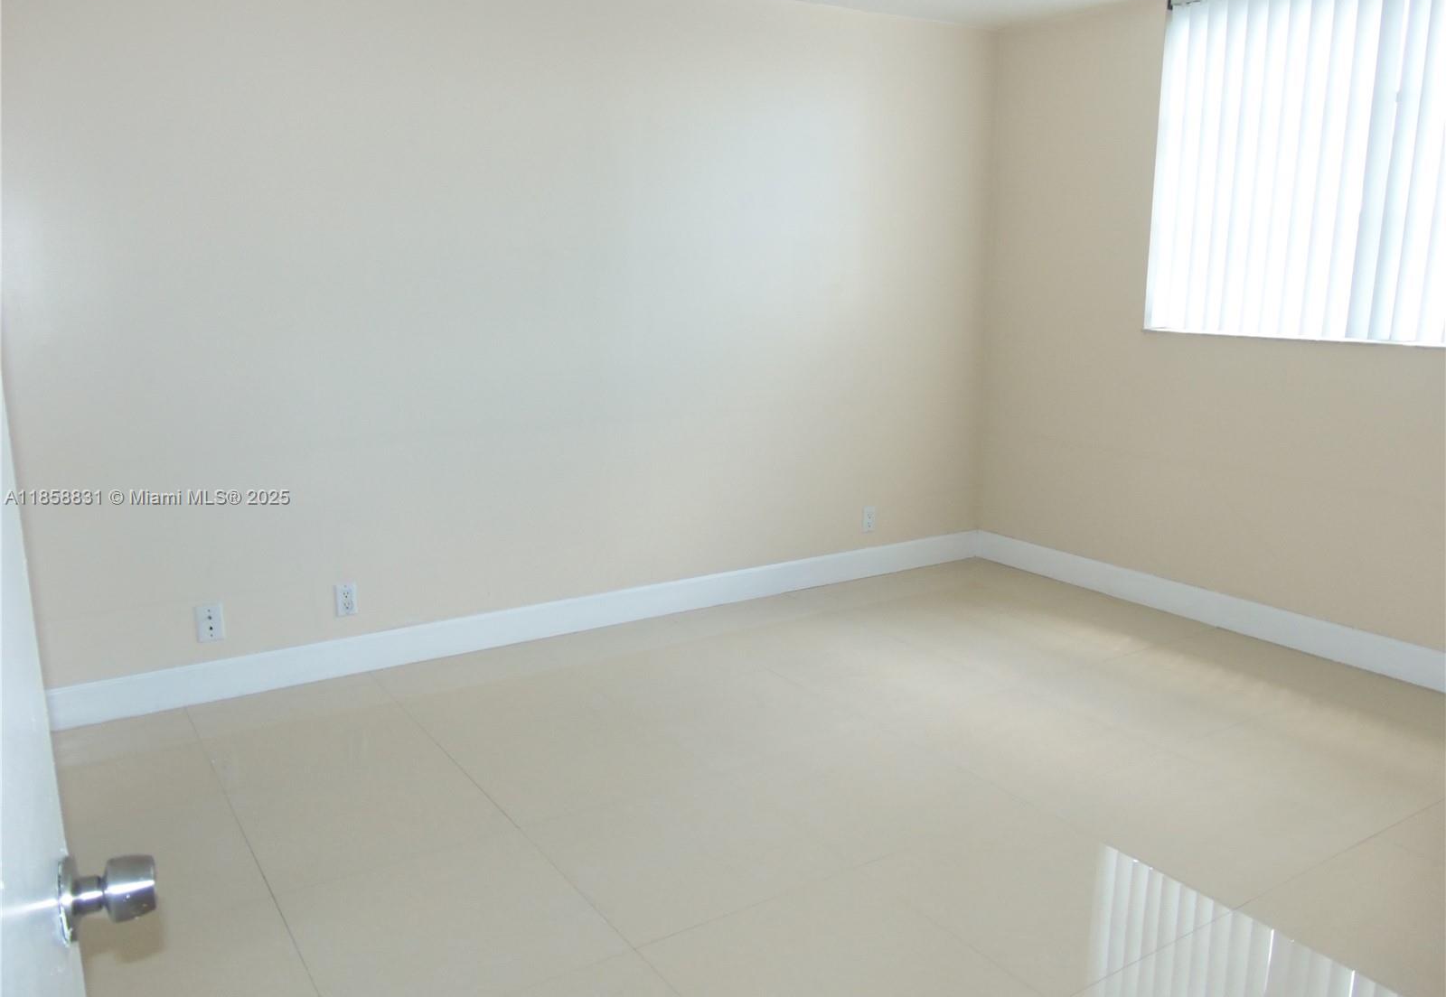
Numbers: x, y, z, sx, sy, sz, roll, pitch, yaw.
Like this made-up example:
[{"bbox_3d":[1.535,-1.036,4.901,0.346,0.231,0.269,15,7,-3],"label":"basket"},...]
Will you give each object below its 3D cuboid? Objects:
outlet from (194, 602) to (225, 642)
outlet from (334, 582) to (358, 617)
[{"bbox_3d":[-1.665,0.406,3.528,0.078,0.121,0.010,-7,14,-33],"label":"outlet"},{"bbox_3d":[-1.302,0.350,3.760,0.072,0.115,0.010,-7,14,-33],"label":"outlet"}]

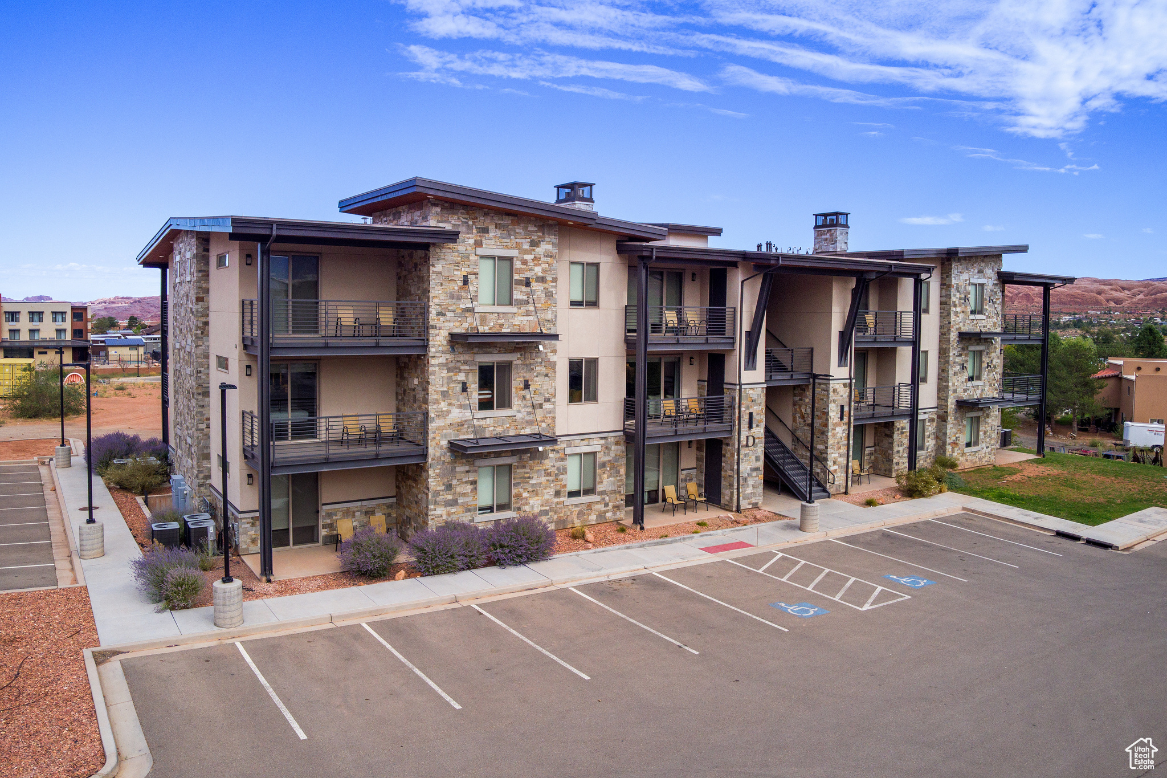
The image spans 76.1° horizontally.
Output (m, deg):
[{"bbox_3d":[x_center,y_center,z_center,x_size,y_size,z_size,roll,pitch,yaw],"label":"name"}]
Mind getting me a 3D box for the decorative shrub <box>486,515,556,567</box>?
[{"bbox_3d":[-1.826,4.254,21.800,1.850,1.200,1.700,1,4,0],"label":"decorative shrub"}]

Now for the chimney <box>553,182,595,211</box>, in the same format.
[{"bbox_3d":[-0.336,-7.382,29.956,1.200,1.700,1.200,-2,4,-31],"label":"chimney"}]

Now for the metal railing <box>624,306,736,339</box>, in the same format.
[{"bbox_3d":[3.493,-2.290,26.711,3.900,1.220,1.100,-2,4,-31],"label":"metal railing"}]

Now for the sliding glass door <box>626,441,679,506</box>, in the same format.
[{"bbox_3d":[2.720,3.316,29.322,2.611,2.429,0.132,-2,5,-30],"label":"sliding glass door"}]

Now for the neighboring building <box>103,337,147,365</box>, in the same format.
[{"bbox_3d":[-73.817,-6.063,120.000,5.800,3.900,4.500,-3,6,-38],"label":"neighboring building"}]

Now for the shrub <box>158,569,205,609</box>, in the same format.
[{"bbox_3d":[-9.863,4.928,18.350,1.080,0.860,1.050,-2,5,-28],"label":"shrub"}]

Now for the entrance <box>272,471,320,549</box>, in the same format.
[{"bbox_3d":[-8.800,3.551,22.275,1.800,2.420,0.150,-2,5,-29],"label":"entrance"}]

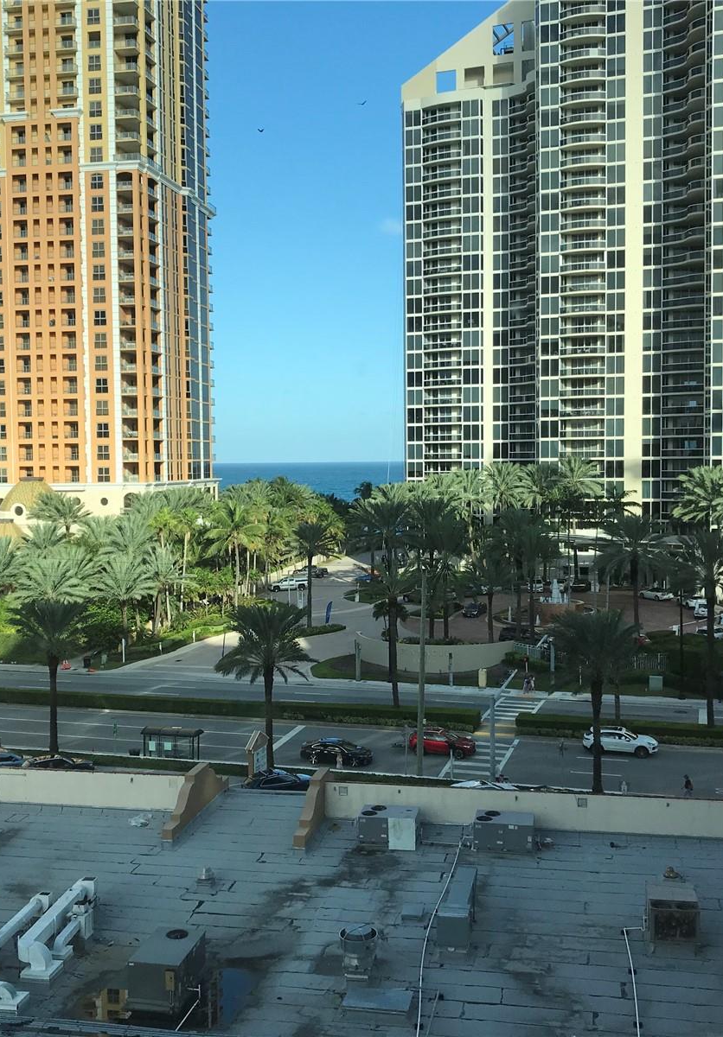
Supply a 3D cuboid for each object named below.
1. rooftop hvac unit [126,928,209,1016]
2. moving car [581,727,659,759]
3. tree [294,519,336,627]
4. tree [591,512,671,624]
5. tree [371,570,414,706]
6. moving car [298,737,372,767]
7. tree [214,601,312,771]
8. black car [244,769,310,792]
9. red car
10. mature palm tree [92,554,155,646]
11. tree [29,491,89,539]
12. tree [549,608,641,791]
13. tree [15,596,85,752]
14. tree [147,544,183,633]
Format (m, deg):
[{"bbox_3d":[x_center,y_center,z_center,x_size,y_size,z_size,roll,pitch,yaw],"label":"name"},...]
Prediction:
[{"bbox_3d":[-5.302,12.366,30.699,1.450,1.270,2.200,0,3,11],"label":"rooftop hvac unit"},{"bbox_3d":[17.337,14.812,74.571,4.870,1.680,1.960,0,3,16],"label":"moving car"},{"bbox_3d":[-5.659,6.451,131.288,5.200,12.794,5.200,-1,3,0],"label":"tree"},{"bbox_3d":[28.668,6.286,117.940,8.100,13.841,8.100,-1,3,0],"label":"tree"},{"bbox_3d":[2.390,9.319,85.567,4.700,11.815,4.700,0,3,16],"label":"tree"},{"bbox_3d":[-1.555,15.188,72.996,4.660,1.450,1.840,0,3,16],"label":"moving car"},{"bbox_3d":[-5.991,10.609,70.723,6.400,10.824,6.400,-1,3,0],"label":"tree"},{"bbox_3d":[-4.299,15.547,64.828,4.700,1.550,1.860,-2,3,-29],"label":"black car"},{"bbox_3d":[5.476,15.154,75.665,4.420,1.660,1.830,0,3,17],"label":"red car"},{"bbox_3d":[-25.104,8.755,119.126,6.900,9.831,6.900,-1,3,0],"label":"mature palm tree"},{"bbox_3d":[-37.595,4.166,140.608,7.700,14.988,7.700,-1,3,0],"label":"tree"},{"bbox_3d":[13.611,10.779,64.764,5.200,10.806,5.200,0,3,16],"label":"tree"},{"bbox_3d":[-20.864,10.715,75.469,5.300,10.406,5.300,-1,3,0],"label":"tree"},{"bbox_3d":[-22.595,8.119,126.249,4.900,10.536,4.900,0,3,16],"label":"tree"}]

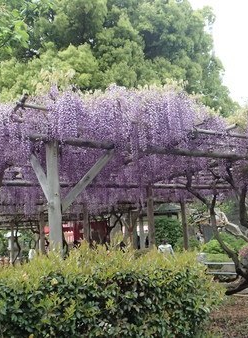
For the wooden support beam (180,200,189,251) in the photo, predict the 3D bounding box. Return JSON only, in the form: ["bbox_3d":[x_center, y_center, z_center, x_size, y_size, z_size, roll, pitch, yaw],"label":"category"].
[{"bbox_3d":[1.536,1.746,10.351,0.120,2.470,0.120,2,-9,-33],"label":"wooden support beam"}]

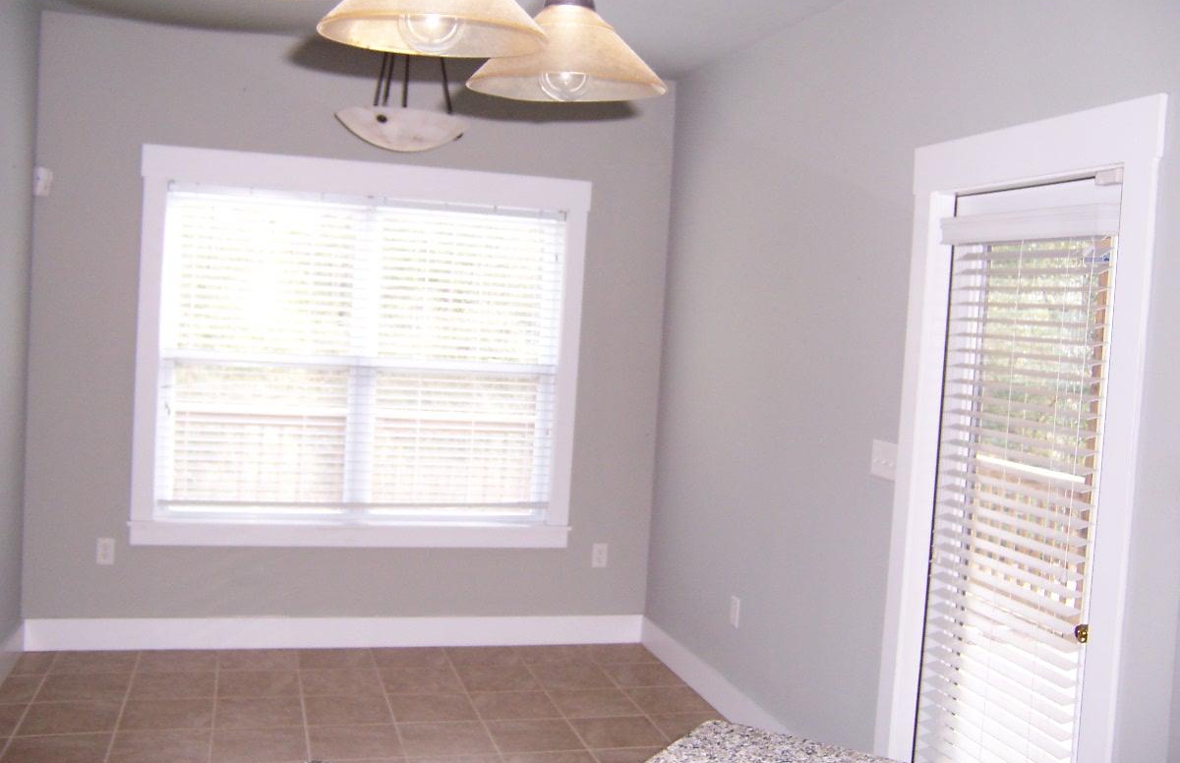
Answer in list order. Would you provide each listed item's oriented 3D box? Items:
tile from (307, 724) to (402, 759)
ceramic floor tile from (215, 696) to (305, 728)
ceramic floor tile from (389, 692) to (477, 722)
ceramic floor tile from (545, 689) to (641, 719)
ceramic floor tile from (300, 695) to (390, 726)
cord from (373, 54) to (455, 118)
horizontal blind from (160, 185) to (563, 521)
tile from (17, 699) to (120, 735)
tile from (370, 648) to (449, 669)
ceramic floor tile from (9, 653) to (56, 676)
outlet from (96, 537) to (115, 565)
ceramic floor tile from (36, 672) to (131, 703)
[{"bbox_3d":[-0.852,1.317,4.099,0.330,0.010,0.330,3,3,-17],"label":"tile"},{"bbox_3d":[-1.265,1.272,4.311,0.330,0.010,0.330,3,3,-17],"label":"ceramic floor tile"},{"bbox_3d":[-0.628,1.307,4.502,0.330,0.010,0.330,3,3,-17],"label":"ceramic floor tile"},{"bbox_3d":[0.011,1.341,4.694,0.330,0.010,0.330,3,3,-17],"label":"ceramic floor tile"},{"bbox_3d":[-0.947,1.294,4.418,0.330,0.010,0.330,3,3,-17],"label":"ceramic floor tile"},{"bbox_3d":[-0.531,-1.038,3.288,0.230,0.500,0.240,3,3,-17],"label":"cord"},{"bbox_3d":[-1.014,-0.112,5.206,1.799,1.463,0.050,3,3,-17],"label":"horizontal blind"},{"bbox_3d":[-1.893,1.231,4.101,0.328,0.010,0.328,3,3,-17],"label":"tile"},{"bbox_3d":[-0.817,1.262,5.136,0.330,0.010,0.320,3,3,-17],"label":"tile"},{"bbox_3d":[-2.309,1.174,4.668,0.142,0.010,0.328,3,3,-17],"label":"ceramic floor tile"},{"bbox_3d":[-2.092,0.736,4.859,0.072,0.115,0.010,3,3,-17],"label":"outlet"},{"bbox_3d":[-1.987,1.209,4.419,0.328,0.010,0.328,3,3,-17],"label":"ceramic floor tile"}]

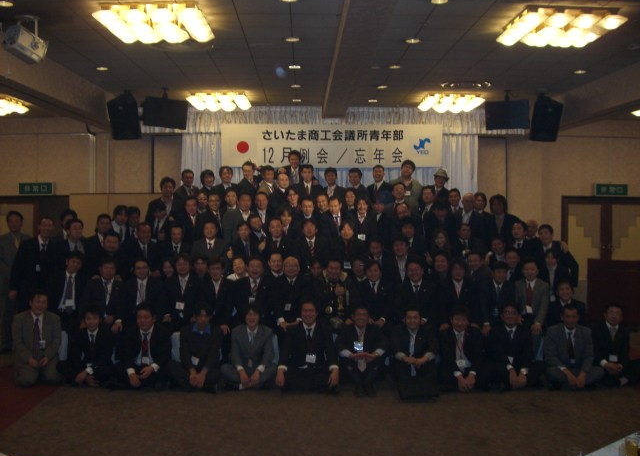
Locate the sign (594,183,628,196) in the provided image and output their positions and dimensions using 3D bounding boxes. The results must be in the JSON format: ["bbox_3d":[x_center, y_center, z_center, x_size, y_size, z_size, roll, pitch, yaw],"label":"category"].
[{"bbox_3d":[4.818,-0.624,11.600,0.530,0.190,0.090,0,2,-1],"label":"sign"}]

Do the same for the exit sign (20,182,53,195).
[{"bbox_3d":[-4.741,-0.644,11.750,0.590,0.205,0.100,0,2,-1],"label":"exit sign"}]

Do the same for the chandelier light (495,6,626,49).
[{"bbox_3d":[2.072,-1.704,6.059,0.860,0.170,0.800,0,2,-1],"label":"chandelier light"}]

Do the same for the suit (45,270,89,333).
[{"bbox_3d":[-2.803,0.816,7.800,0.490,0.740,0.360,0,2,-13],"label":"suit"}]

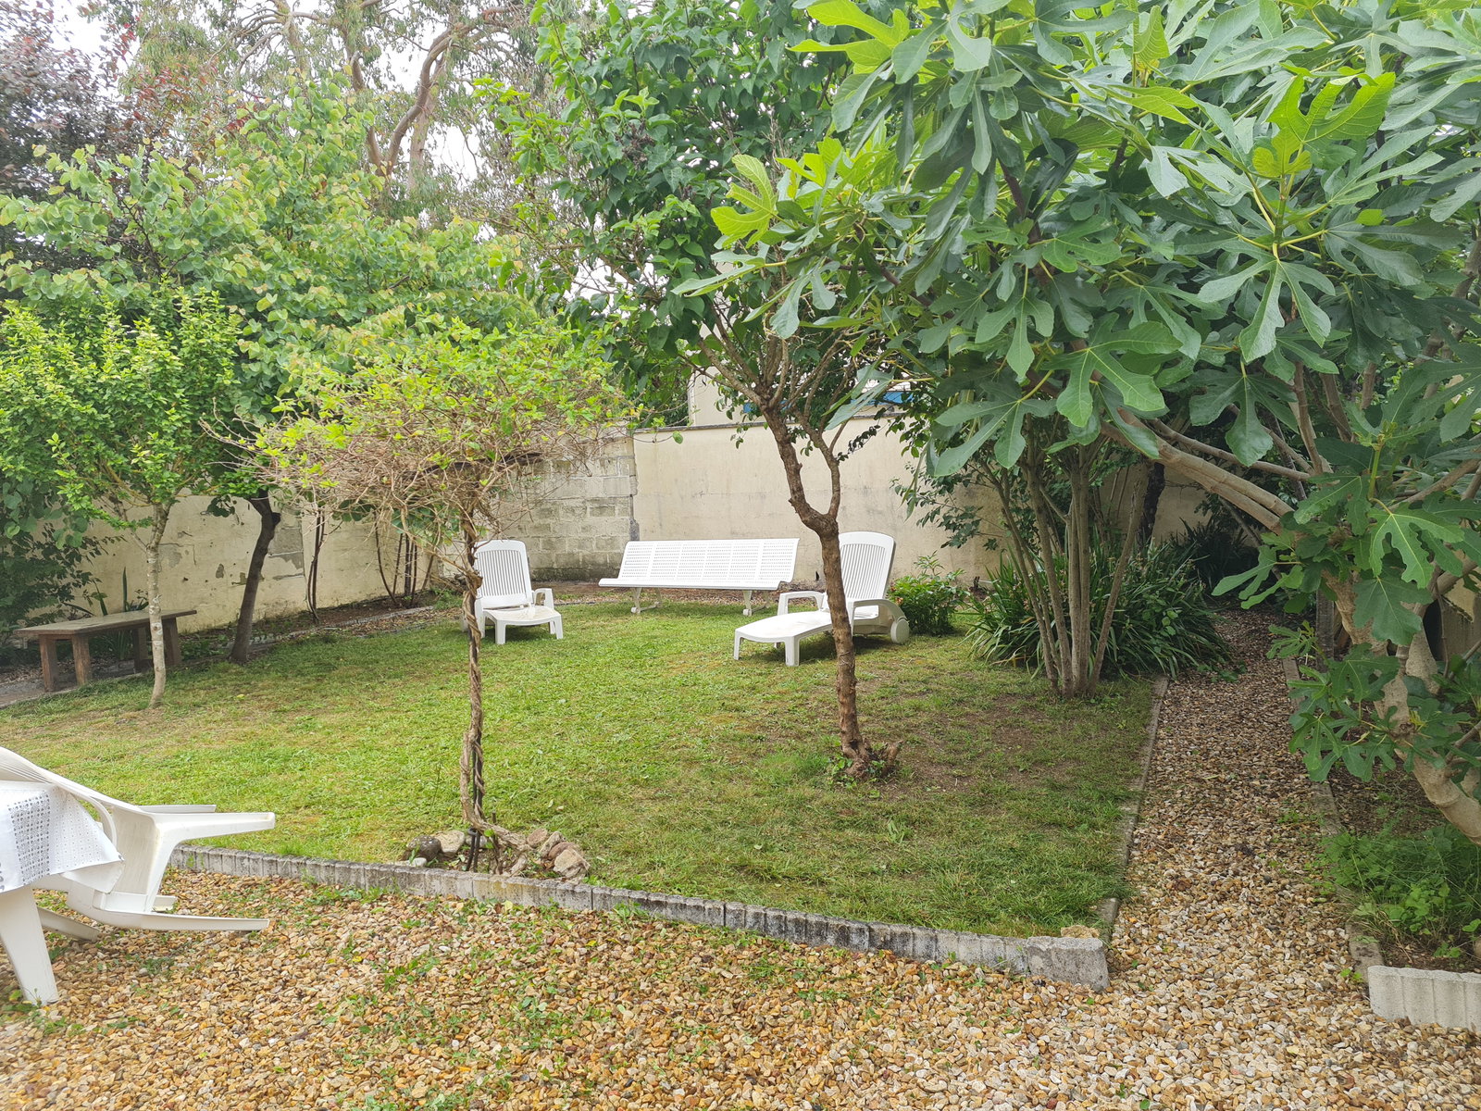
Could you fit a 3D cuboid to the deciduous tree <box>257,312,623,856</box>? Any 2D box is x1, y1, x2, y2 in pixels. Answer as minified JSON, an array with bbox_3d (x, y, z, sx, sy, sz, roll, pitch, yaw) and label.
[{"bbox_3d":[-1.078,0.147,4.216,1.310,2.080,1.280,-4,5,-14],"label":"deciduous tree"}]

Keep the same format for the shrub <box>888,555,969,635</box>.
[{"bbox_3d":[1.586,0.322,9.446,0.670,0.660,0.650,-2,5,9],"label":"shrub"}]

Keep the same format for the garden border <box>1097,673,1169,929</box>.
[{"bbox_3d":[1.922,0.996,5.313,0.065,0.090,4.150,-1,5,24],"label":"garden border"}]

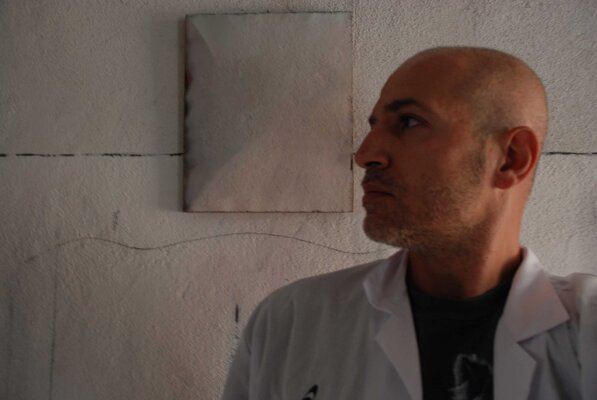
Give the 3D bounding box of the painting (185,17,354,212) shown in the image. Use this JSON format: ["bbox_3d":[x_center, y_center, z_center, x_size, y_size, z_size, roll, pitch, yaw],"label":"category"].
[{"bbox_3d":[-0.070,-0.205,1.291,0.391,0.470,0.022,0,-4,3],"label":"painting"}]

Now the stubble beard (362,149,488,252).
[{"bbox_3d":[0.118,0.003,0.595,0.110,0.115,0.140,7,-5,-18],"label":"stubble beard"}]

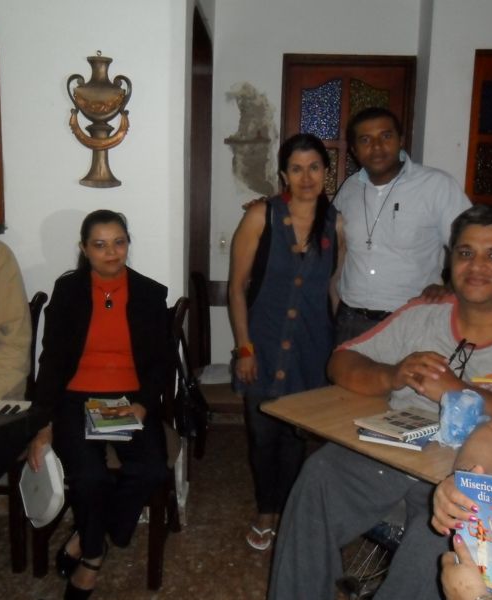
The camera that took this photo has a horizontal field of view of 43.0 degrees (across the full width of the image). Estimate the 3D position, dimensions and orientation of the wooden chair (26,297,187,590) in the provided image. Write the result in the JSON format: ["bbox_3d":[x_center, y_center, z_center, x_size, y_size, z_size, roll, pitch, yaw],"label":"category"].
[{"bbox_3d":[-0.494,0.498,2.375,0.460,0.980,0.500,2,9,6],"label":"wooden chair"}]

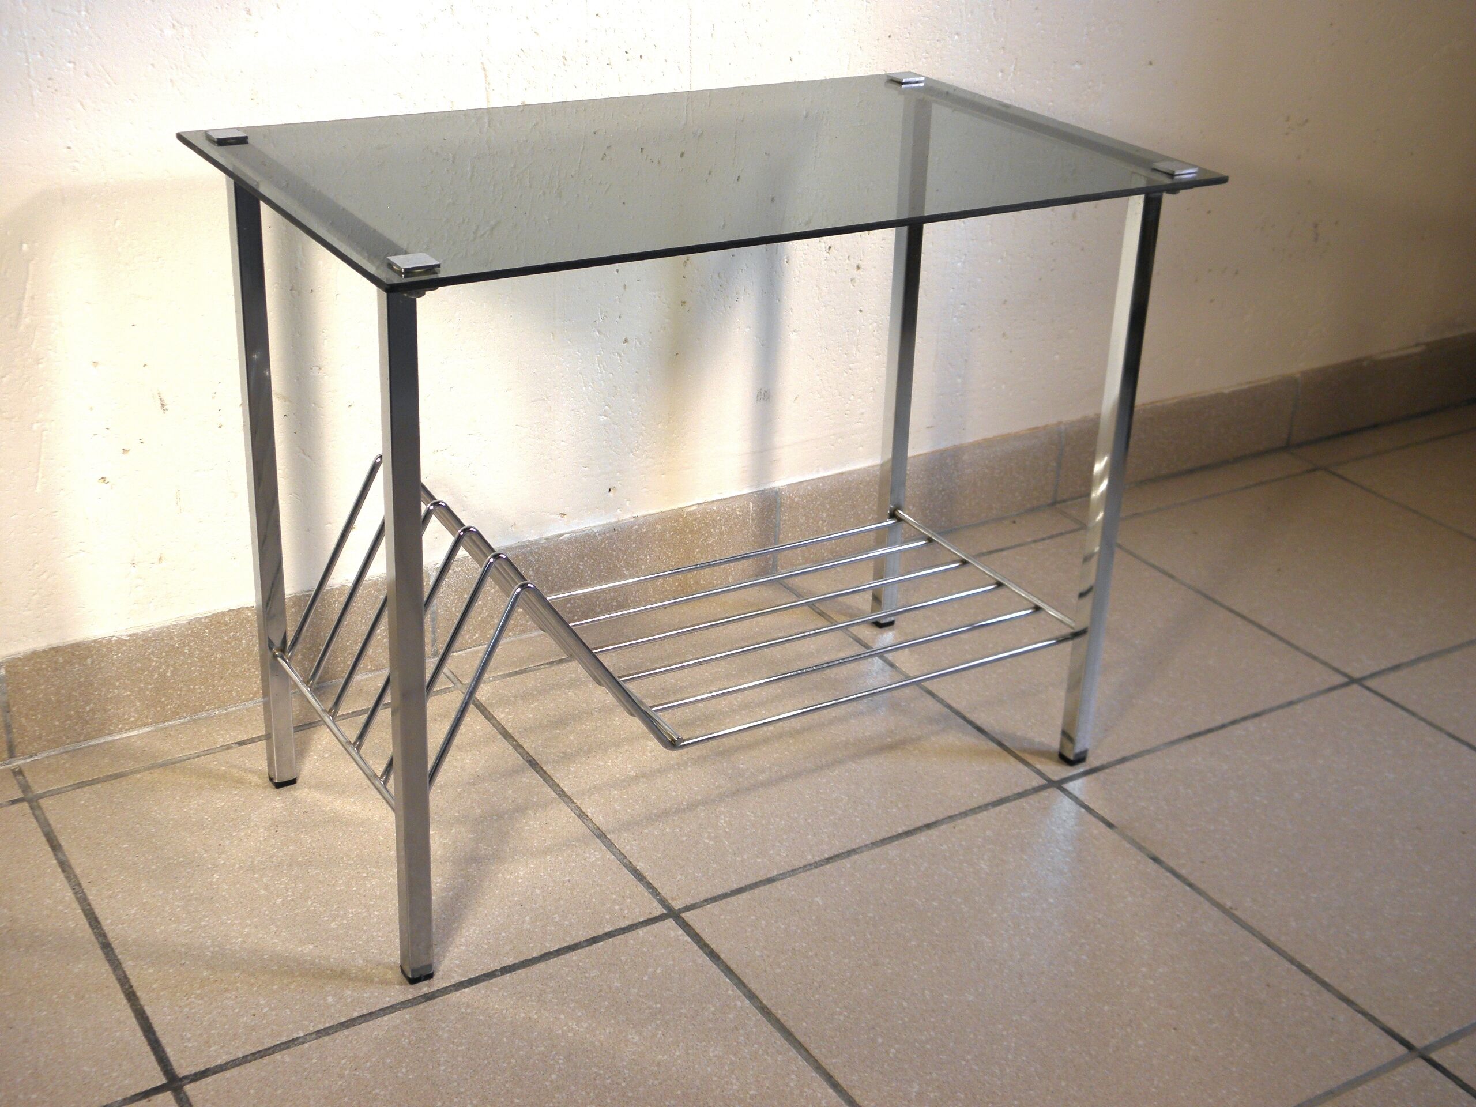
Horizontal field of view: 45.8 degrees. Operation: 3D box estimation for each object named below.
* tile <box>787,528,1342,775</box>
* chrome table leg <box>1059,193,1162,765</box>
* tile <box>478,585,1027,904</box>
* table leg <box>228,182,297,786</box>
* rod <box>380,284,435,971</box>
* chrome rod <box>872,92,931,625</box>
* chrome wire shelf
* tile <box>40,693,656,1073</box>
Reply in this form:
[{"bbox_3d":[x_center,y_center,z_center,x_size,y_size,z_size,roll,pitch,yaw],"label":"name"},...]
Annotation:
[{"bbox_3d":[0.272,0.073,1.420,0.303,0.009,0.303,-13,29,-29],"label":"tile"},{"bbox_3d":[0.246,-0.045,1.161,0.015,0.425,0.015,-14,30,-29],"label":"chrome table leg"},{"bbox_3d":[0.008,0.134,1.268,0.303,0.009,0.303,-13,29,-29],"label":"tile"},{"bbox_3d":[-0.297,-0.038,1.096,0.015,0.425,0.015,-12,29,-30],"label":"table leg"},{"bbox_3d":[-0.174,0.051,0.919,0.015,0.425,0.015,-12,29,-30],"label":"rod"},{"bbox_3d":[0.123,-0.135,1.338,0.015,0.425,0.015,-14,30,-29],"label":"chrome rod"},{"bbox_3d":[-0.026,0.004,1.151,0.496,0.139,0.221,-13,29,-29],"label":"chrome wire shelf"},{"bbox_3d":[-0.254,0.194,1.117,0.303,0.009,0.303,-13,29,-29],"label":"tile"}]

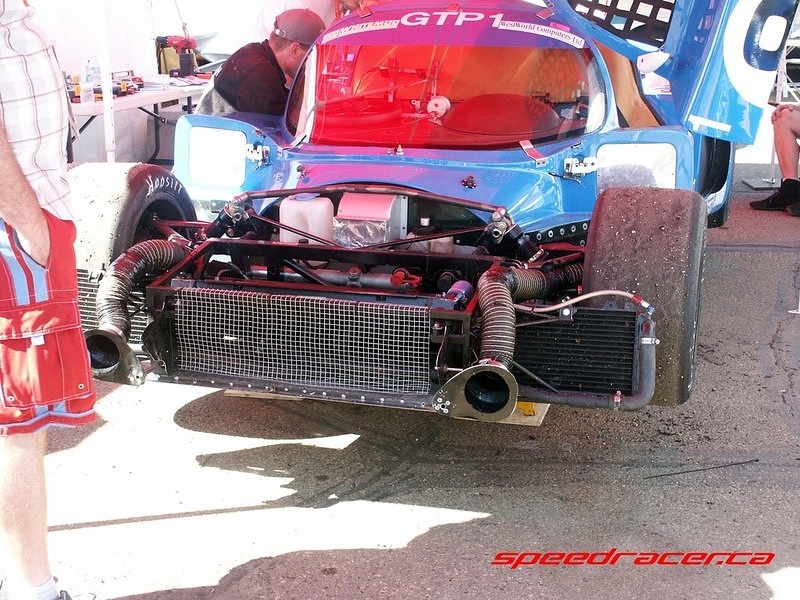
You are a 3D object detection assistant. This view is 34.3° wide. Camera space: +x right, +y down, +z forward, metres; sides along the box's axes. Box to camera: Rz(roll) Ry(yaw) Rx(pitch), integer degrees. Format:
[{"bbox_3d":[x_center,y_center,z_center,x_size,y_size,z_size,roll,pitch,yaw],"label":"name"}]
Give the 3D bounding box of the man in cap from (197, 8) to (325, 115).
[{"bbox_3d":[-0.550,-0.580,5.400,0.720,1.220,0.530,-5,15,-21],"label":"man in cap"}]

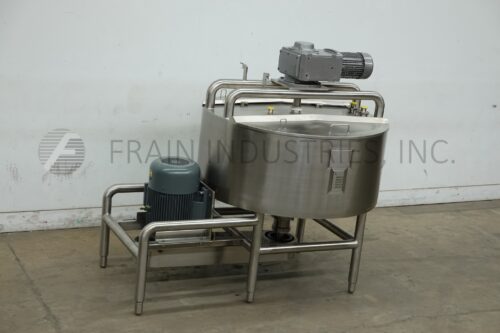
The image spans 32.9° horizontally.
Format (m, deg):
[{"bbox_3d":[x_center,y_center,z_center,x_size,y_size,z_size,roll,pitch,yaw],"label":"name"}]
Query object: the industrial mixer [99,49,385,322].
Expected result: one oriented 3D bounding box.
[{"bbox_3d":[0.037,-0.024,6.784,2.162,1.976,1.500,-1,16,-26],"label":"industrial mixer"}]

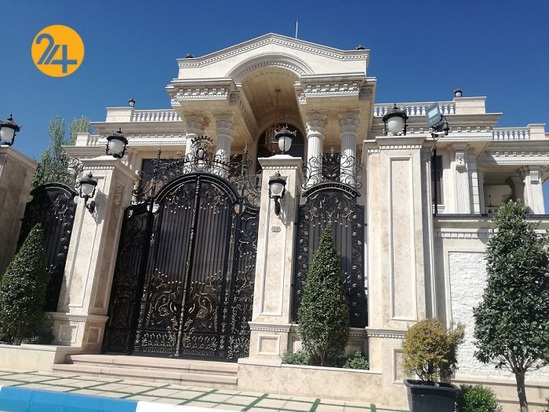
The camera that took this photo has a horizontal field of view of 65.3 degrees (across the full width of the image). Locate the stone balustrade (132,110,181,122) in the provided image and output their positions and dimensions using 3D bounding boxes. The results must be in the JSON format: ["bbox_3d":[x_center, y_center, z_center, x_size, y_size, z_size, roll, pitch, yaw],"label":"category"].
[{"bbox_3d":[-5.856,-4.491,21.799,3.076,0.720,0.220,1,-16,10],"label":"stone balustrade"}]

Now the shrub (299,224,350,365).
[{"bbox_3d":[0.917,1.578,7.726,0.872,2.480,0.845,0,-16,12],"label":"shrub"}]

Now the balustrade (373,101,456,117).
[{"bbox_3d":[6.395,-4.342,19.684,3.711,0.720,0.220,1,-16,10],"label":"balustrade"}]

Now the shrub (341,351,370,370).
[{"bbox_3d":[1.380,2.616,7.211,0.414,0.349,0.393,0,-16,12],"label":"shrub"}]

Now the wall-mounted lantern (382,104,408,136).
[{"bbox_3d":[2.331,-1.650,8.250,0.470,0.700,0.470,0,-16,12],"label":"wall-mounted lantern"}]

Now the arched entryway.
[{"bbox_3d":[-1.787,1.102,8.919,3.316,3.849,0.150,0,-16,12],"label":"arched entryway"}]

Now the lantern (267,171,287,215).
[{"bbox_3d":[0.048,-0.251,7.989,0.360,0.794,0.430,0,-16,12],"label":"lantern"}]

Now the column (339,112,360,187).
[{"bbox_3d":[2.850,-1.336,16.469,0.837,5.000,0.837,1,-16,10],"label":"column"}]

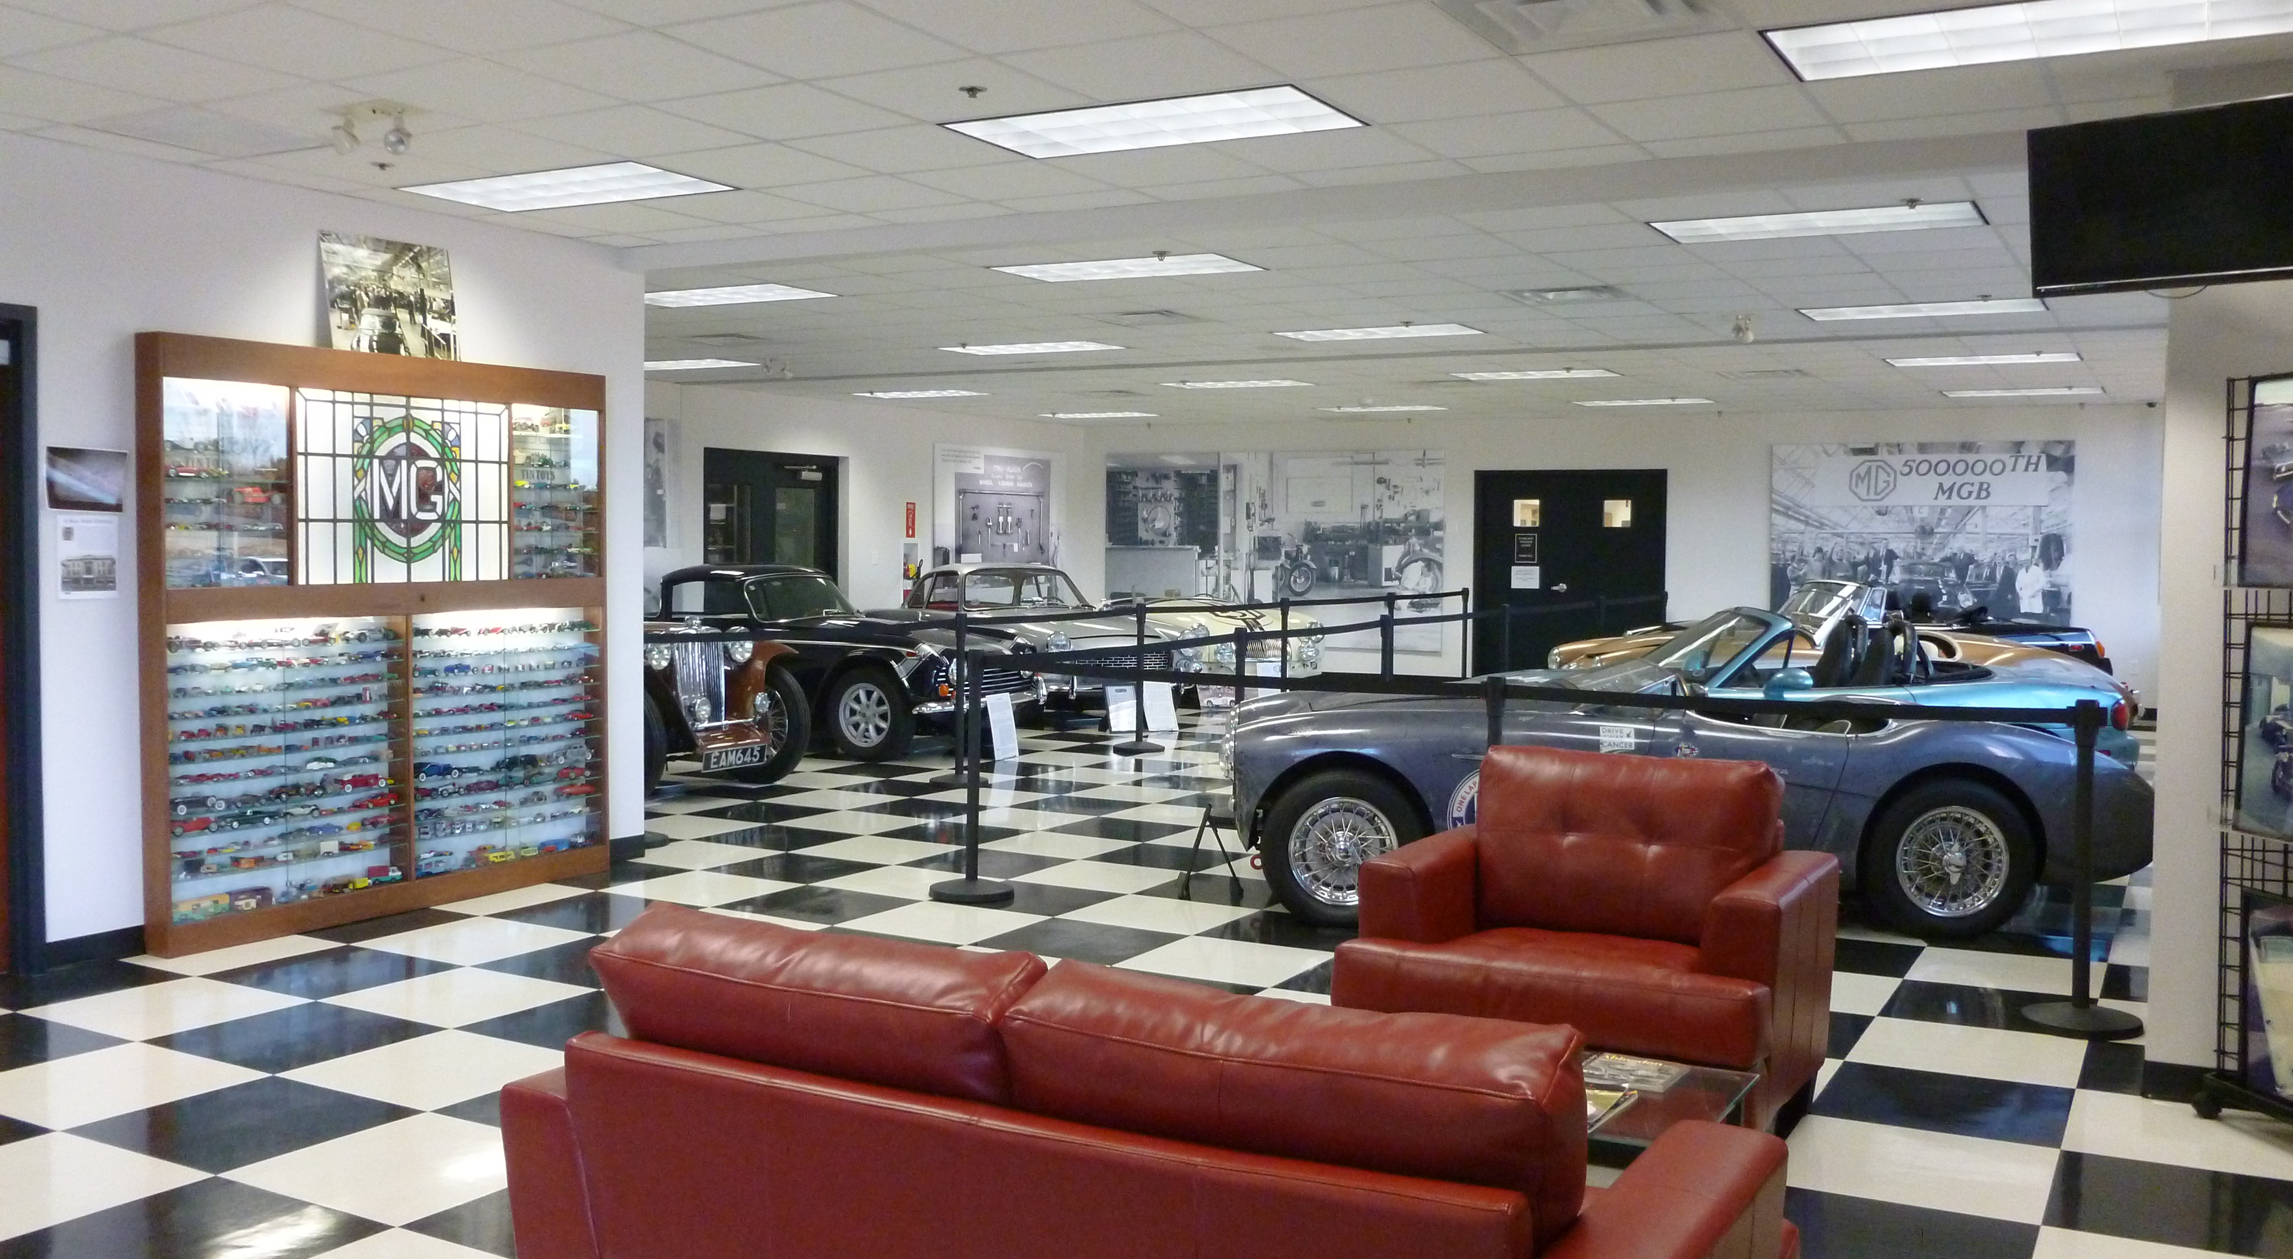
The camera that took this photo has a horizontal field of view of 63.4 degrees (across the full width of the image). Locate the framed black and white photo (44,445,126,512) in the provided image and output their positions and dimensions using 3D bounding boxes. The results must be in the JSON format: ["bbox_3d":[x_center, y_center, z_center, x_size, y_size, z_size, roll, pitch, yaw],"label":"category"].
[{"bbox_3d":[-3.616,-0.510,6.340,0.015,0.213,0.275,2,3,32],"label":"framed black and white photo"}]

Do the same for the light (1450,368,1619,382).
[{"bbox_3d":[2.979,-1.952,14.032,1.210,0.080,0.600,2,3,30],"label":"light"}]

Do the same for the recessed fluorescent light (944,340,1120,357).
[{"bbox_3d":[-0.738,-1.918,12.500,1.210,0.080,0.600,2,3,30],"label":"recessed fluorescent light"}]

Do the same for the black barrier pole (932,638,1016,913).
[{"bbox_3d":[-0.717,0.581,7.703,0.353,1.071,0.353,1,3,0],"label":"black barrier pole"}]

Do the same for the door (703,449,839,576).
[{"bbox_3d":[-3.438,-0.465,16.915,0.100,2.180,1.880,2,3,28],"label":"door"}]

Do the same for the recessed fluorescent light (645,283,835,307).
[{"bbox_3d":[-2.352,-1.861,10.255,1.220,0.070,0.610,2,3,31],"label":"recessed fluorescent light"}]

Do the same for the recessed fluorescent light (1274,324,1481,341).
[{"bbox_3d":[1.471,-1.884,11.662,1.220,0.070,0.610,2,3,31],"label":"recessed fluorescent light"}]

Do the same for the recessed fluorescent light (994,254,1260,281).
[{"bbox_3d":[-0.073,-1.727,8.731,1.210,0.080,0.600,2,3,30],"label":"recessed fluorescent light"}]

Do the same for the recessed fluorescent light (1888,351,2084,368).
[{"bbox_3d":[5.722,-1.838,12.683,1.212,0.061,0.606,2,3,28],"label":"recessed fluorescent light"}]

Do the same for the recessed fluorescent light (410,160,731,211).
[{"bbox_3d":[-2.201,-1.696,7.061,1.220,0.070,0.610,2,3,31],"label":"recessed fluorescent light"}]

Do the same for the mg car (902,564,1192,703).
[{"bbox_3d":[-1.101,0.090,15.938,1.535,1.262,3.939,-1,3,-33],"label":"mg car"}]

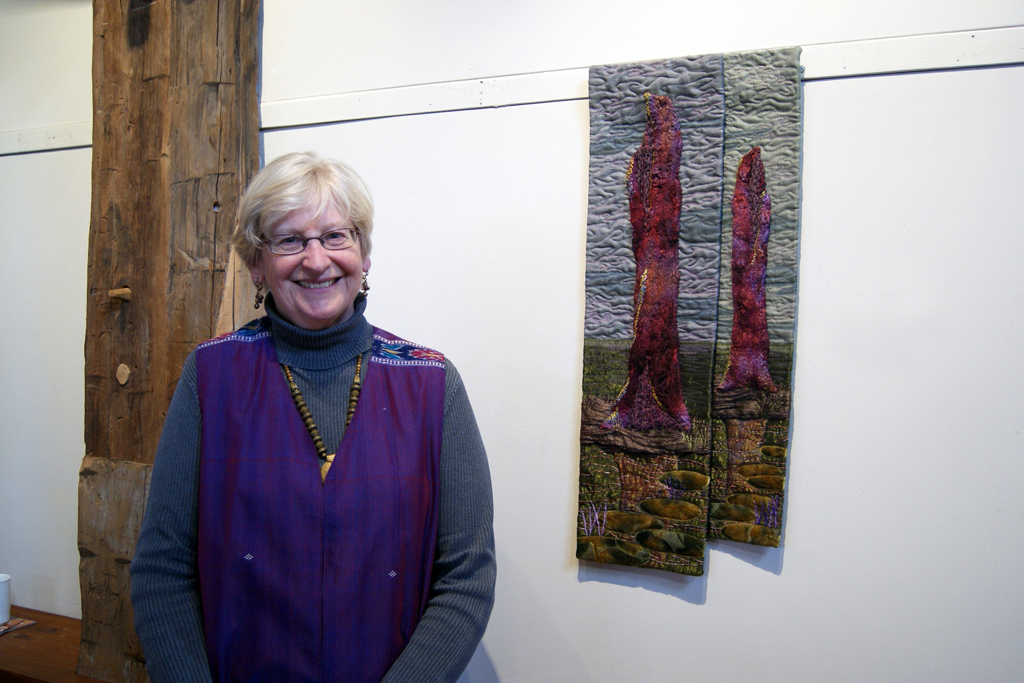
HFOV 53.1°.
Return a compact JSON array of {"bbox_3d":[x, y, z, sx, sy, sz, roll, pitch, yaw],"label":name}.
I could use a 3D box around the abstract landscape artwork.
[{"bbox_3d":[0.261,-0.040,1.540,0.324,0.769,0.035,2,0,28],"label":"abstract landscape artwork"}]

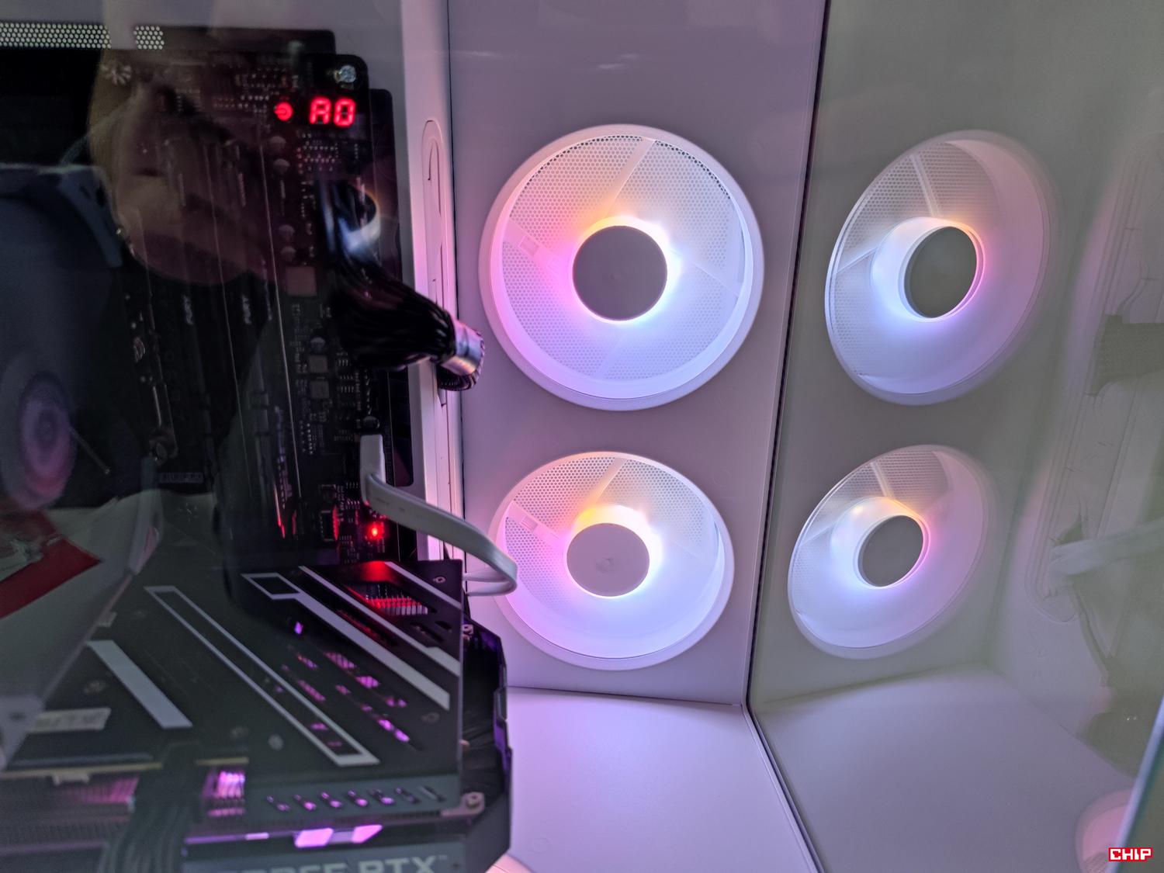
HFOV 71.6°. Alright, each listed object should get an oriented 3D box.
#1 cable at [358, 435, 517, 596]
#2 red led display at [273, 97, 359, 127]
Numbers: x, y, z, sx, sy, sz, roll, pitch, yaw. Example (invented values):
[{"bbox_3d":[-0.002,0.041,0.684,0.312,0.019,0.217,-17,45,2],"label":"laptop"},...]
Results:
[{"bbox_3d":[-0.055,0.032,0.314,0.057,0.074,0.046,-2,20,-8],"label":"cable"},{"bbox_3d":[-0.088,-0.108,0.269,0.027,0.009,0.007,-2,20,-8],"label":"red led display"}]

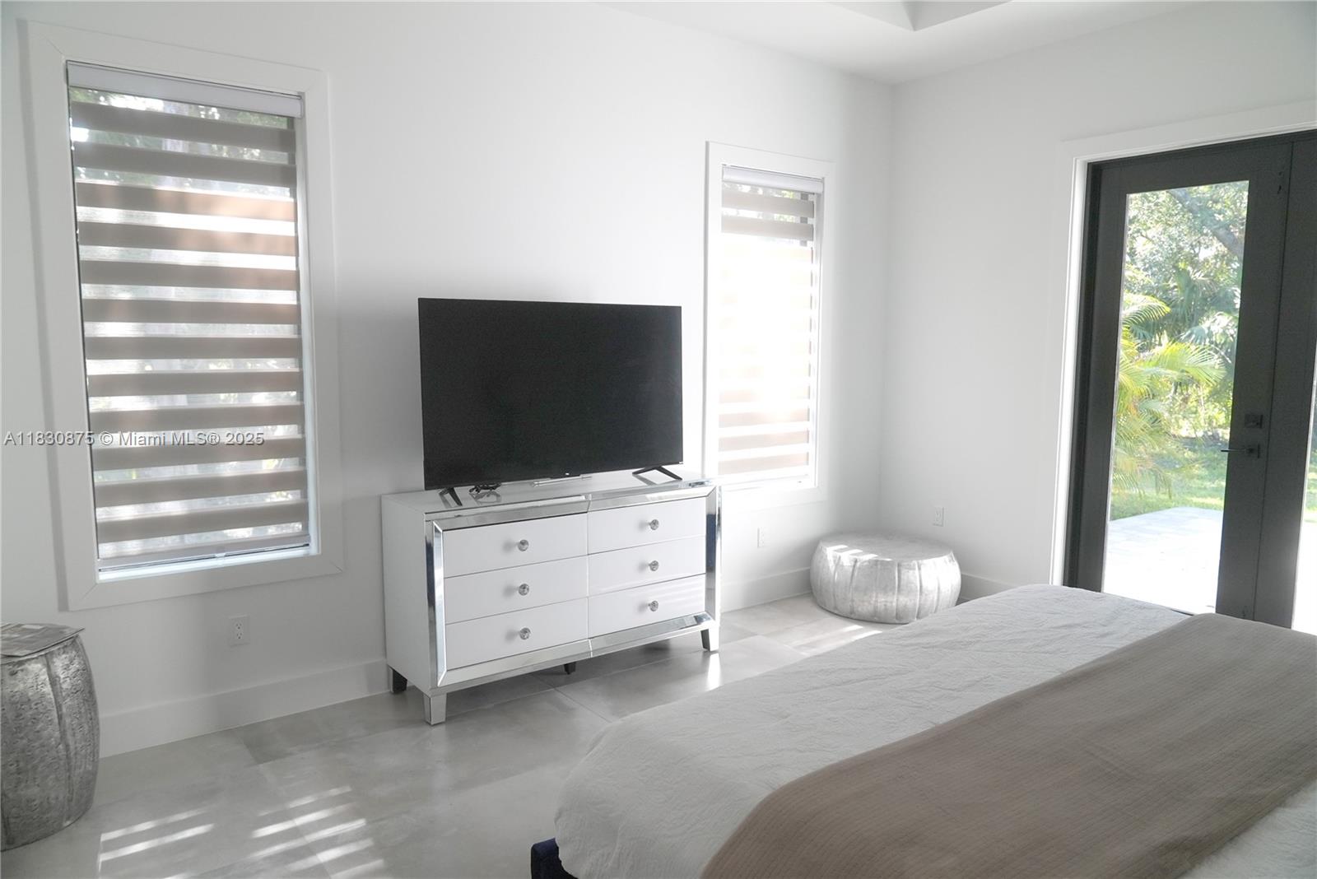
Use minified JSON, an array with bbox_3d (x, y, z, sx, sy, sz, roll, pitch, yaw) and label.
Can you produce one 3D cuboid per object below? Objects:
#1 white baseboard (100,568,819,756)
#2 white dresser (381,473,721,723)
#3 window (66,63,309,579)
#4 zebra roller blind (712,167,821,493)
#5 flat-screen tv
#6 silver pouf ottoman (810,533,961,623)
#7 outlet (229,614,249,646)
[{"bbox_3d":[-0.453,0.949,4.271,4.114,0.144,0.016,-4,8,-36],"label":"white baseboard"},{"bbox_3d":[-0.421,0.633,3.967,1.474,0.839,0.444,-4,8,-36],"label":"white dresser"},{"bbox_3d":[-1.686,-0.403,3.247,0.749,1.757,0.100,-4,8,-36],"label":"window"},{"bbox_3d":[0.619,-0.600,4.935,0.755,1.732,0.070,-4,8,-36],"label":"zebra roller blind"},{"bbox_3d":[-0.423,-0.212,3.870,1.320,0.770,0.085,-4,8,-36],"label":"flat-screen tv"},{"bbox_3d":[1.293,0.778,5.023,0.832,0.342,0.832,0,6,0],"label":"silver pouf ottoman"},{"bbox_3d":[-1.607,0.736,3.372,0.070,0.118,0.008,-4,8,-36],"label":"outlet"}]

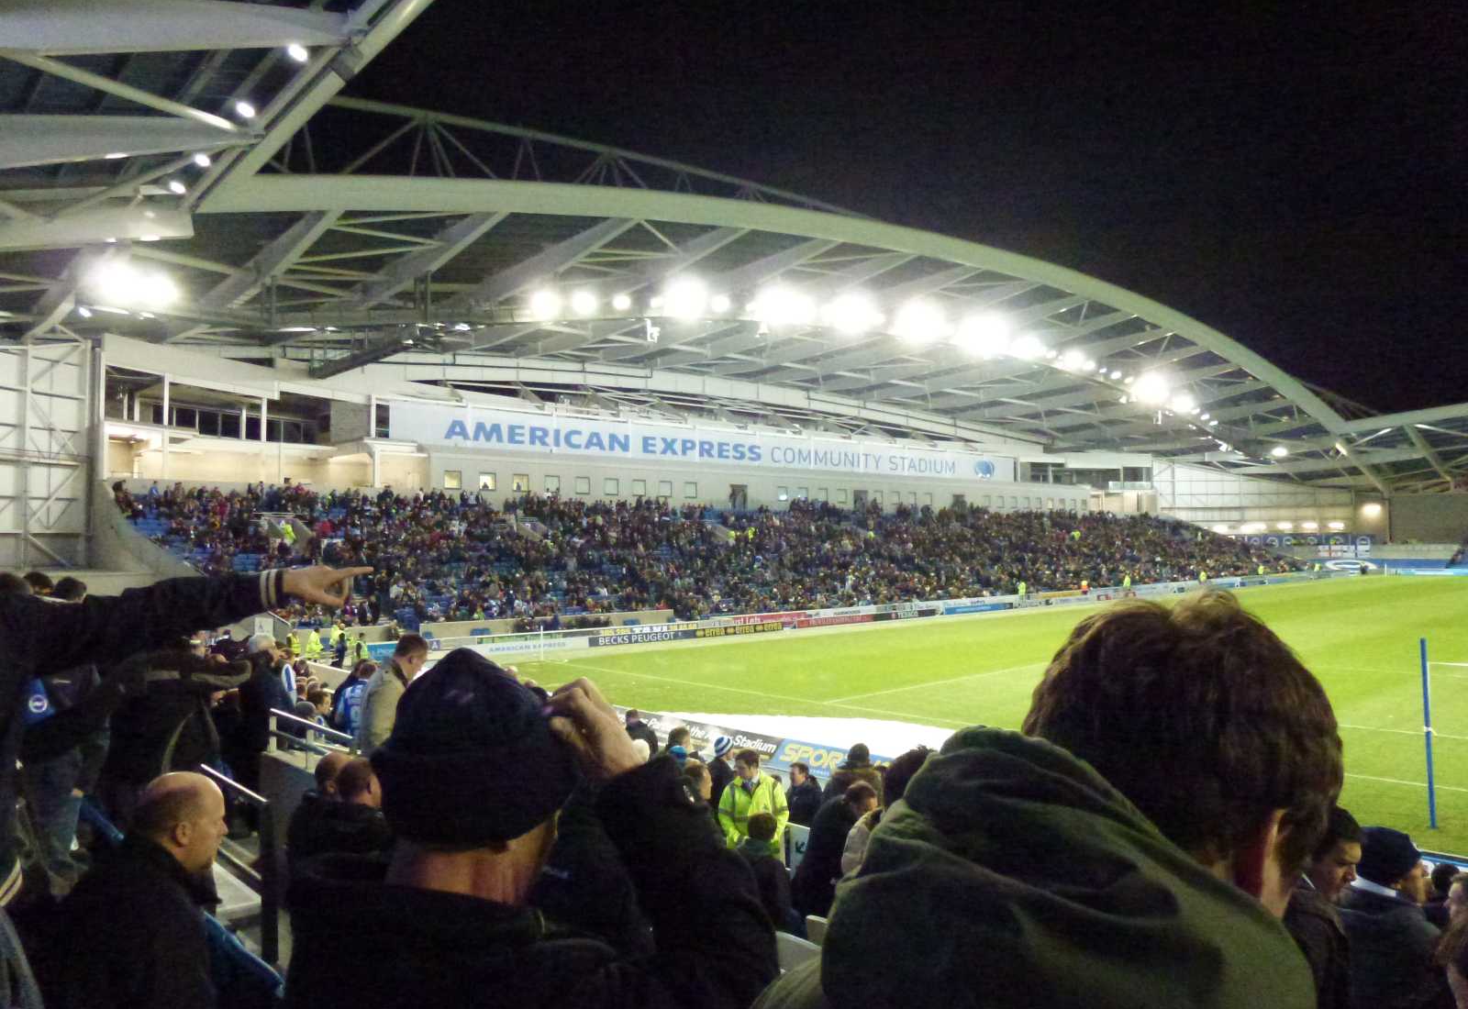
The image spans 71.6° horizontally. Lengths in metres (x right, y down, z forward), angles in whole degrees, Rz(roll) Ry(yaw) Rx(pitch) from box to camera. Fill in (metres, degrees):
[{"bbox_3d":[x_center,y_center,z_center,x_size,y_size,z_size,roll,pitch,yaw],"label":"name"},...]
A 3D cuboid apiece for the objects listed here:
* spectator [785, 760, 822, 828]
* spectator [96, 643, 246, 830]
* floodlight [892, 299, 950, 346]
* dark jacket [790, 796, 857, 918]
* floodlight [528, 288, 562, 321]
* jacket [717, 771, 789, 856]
[{"bbox_3d":[0.721,3.449,10.169,0.340,1.740,0.500,0,-3,-38],"label":"spectator"},{"bbox_3d":[-2.323,1.213,4.179,0.500,1.740,0.520,1,-2,-35],"label":"spectator"},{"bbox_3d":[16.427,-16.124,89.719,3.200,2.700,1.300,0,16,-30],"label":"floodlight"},{"bbox_3d":[0.530,1.981,5.700,0.420,0.720,0.520,1,-2,-44],"label":"dark jacket"},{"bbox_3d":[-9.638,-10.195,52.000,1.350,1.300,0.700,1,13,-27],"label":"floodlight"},{"bbox_3d":[0.153,2.456,8.000,0.600,0.780,0.340,-2,-2,8],"label":"jacket"}]

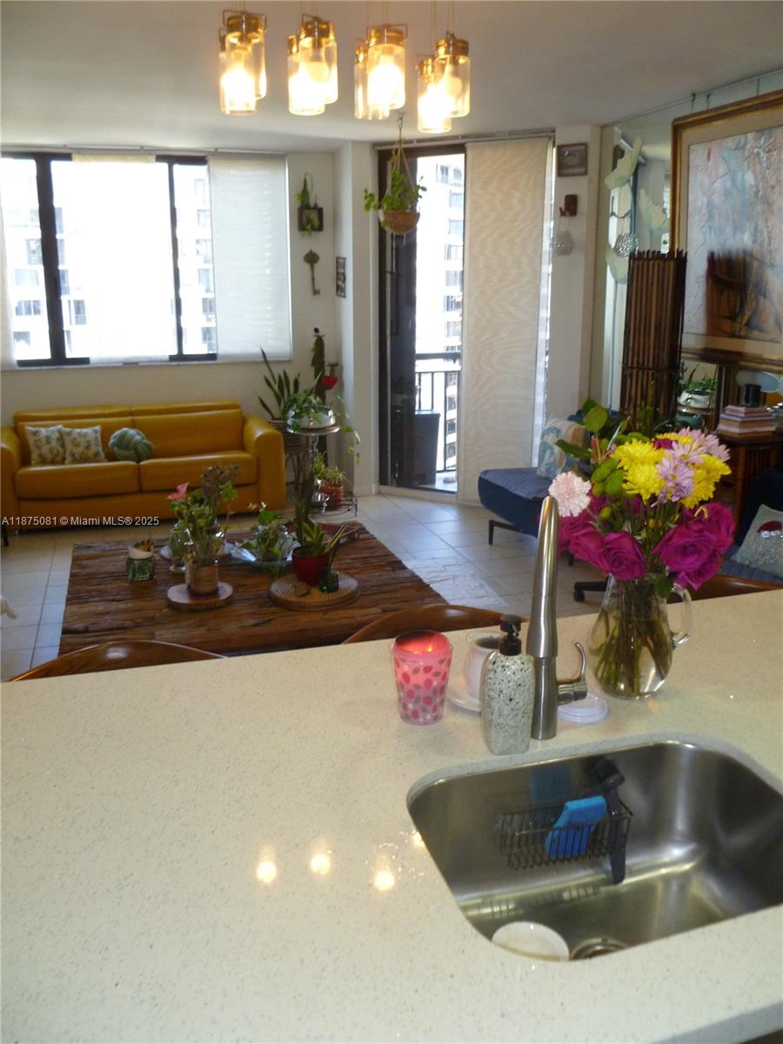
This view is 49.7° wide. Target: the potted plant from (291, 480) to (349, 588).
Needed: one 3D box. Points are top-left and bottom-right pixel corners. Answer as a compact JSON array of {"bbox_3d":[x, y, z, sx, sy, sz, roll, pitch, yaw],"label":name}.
[{"bbox_3d":[-0.278,0.051,3.370,0.219,0.397,0.199,-5,16,-17],"label":"potted plant"}]

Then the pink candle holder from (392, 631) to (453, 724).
[{"bbox_3d":[0.046,0.238,1.288,0.092,0.118,0.092,0,15,0],"label":"pink candle holder"}]

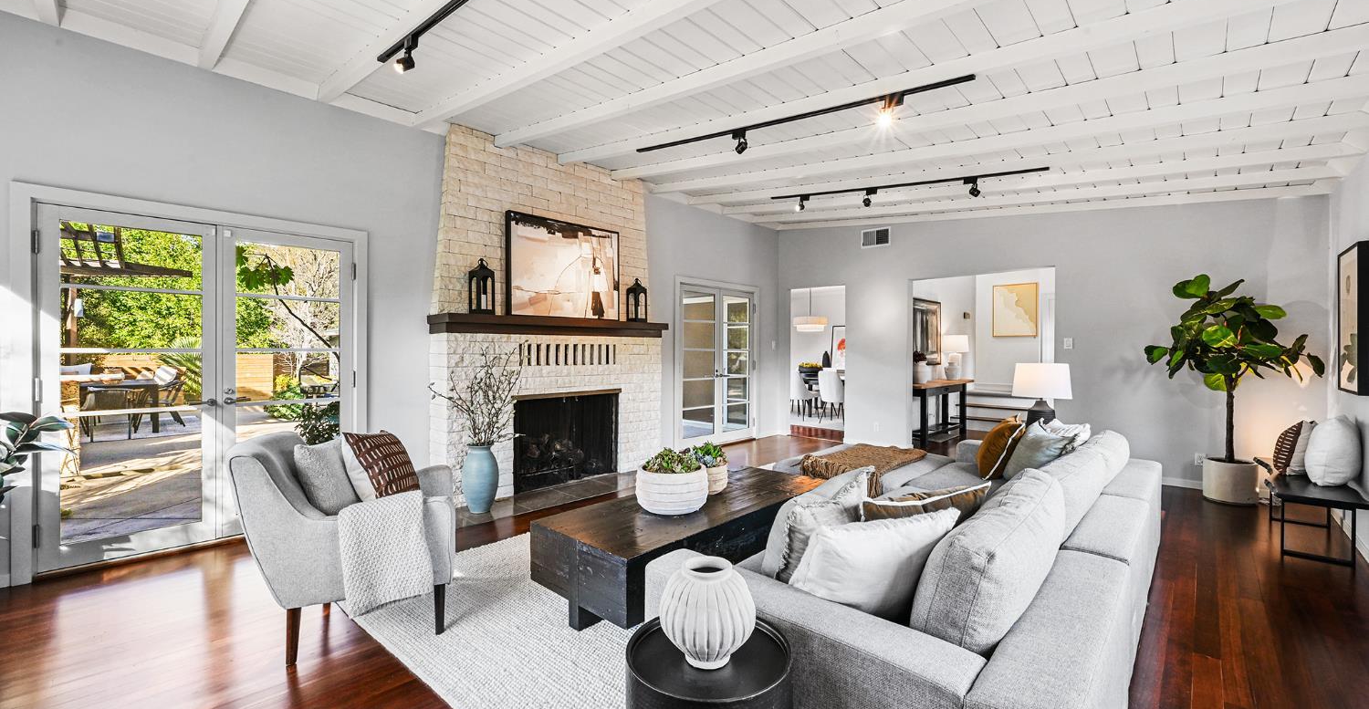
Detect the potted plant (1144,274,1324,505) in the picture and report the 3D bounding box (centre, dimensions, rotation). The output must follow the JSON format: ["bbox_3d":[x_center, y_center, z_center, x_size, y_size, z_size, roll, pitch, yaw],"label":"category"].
[{"bbox_3d":[4.392,0.271,4.301,1.020,1.870,0.780,0,0,43],"label":"potted plant"}]

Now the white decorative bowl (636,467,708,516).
[{"bbox_3d":[-0.067,0.712,2.861,0.385,0.220,0.385,0,0,0],"label":"white decorative bowl"}]

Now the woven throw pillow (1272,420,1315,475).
[{"bbox_3d":[4.322,0.635,3.739,0.430,0.420,0.160,0,12,-34],"label":"woven throw pillow"}]

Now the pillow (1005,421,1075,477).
[{"bbox_3d":[2.135,0.598,3.333,0.160,0.470,0.470,44,12,12],"label":"pillow"}]

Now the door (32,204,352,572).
[{"bbox_3d":[-3.031,0.181,3.469,0.070,2.040,1.530,0,0,44],"label":"door"}]

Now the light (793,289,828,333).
[{"bbox_3d":[2.258,-0.826,9.498,0.600,0.880,0.600,0,0,0],"label":"light"}]

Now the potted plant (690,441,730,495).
[{"bbox_3d":[0.139,0.668,3.201,0.262,0.305,0.262,0,0,0],"label":"potted plant"}]

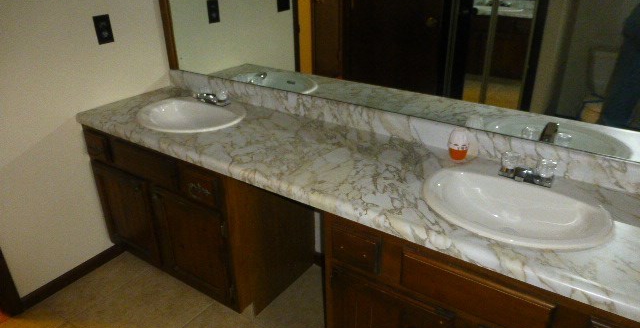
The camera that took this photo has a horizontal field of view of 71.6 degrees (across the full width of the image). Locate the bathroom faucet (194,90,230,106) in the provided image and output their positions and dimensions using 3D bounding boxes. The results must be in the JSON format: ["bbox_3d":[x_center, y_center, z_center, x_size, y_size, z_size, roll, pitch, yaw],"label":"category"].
[{"bbox_3d":[-0.527,-0.304,2.042,0.157,0.080,0.150,16,31,31],"label":"bathroom faucet"}]

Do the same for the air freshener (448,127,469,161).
[{"bbox_3d":[0.469,-0.066,1.499,0.068,0.111,0.066,7,27,15],"label":"air freshener"}]

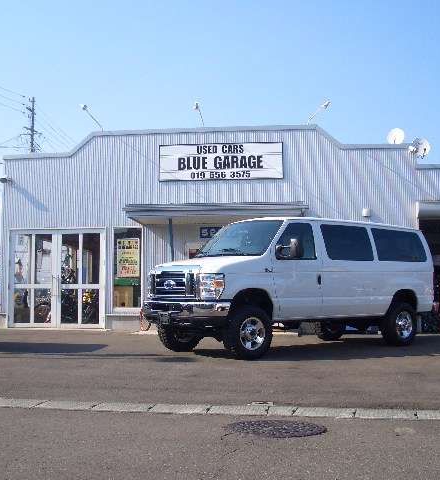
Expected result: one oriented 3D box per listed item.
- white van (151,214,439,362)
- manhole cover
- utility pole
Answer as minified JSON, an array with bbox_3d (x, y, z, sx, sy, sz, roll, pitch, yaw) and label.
[{"bbox_3d":[1.440,0.799,11.461,5.500,2.200,2.080,3,-6,-36],"label":"white van"},{"bbox_3d":[0.422,1.406,4.749,0.720,0.030,0.720,0,-5,0],"label":"manhole cover"},{"bbox_3d":[-12.026,-2.426,41.458,0.900,13.690,0.700,0,-5,0],"label":"utility pole"}]

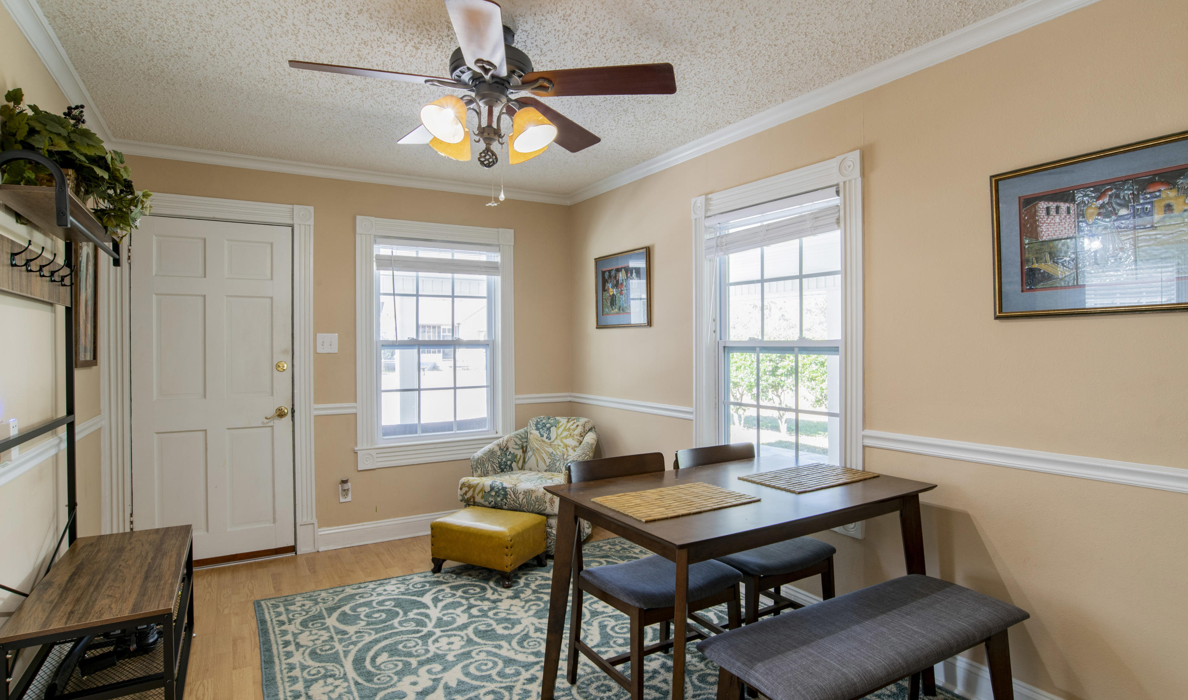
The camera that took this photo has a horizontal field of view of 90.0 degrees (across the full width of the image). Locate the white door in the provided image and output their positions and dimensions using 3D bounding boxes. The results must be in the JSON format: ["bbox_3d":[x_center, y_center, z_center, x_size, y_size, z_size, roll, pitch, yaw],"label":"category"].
[{"bbox_3d":[-2.220,0.228,3.503,0.807,1.985,0.045,0,0,-29],"label":"white door"}]

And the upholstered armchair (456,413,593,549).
[{"bbox_3d":[-0.346,0.863,3.947,0.770,0.780,0.750,0,0,30],"label":"upholstered armchair"}]

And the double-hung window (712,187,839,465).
[{"bbox_3d":[0.897,-0.055,2.960,0.120,1.310,0.854,0,0,-32],"label":"double-hung window"}]

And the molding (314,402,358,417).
[{"bbox_3d":[-1.641,0.376,3.787,0.268,0.071,0.025,0,0,-29],"label":"molding"}]

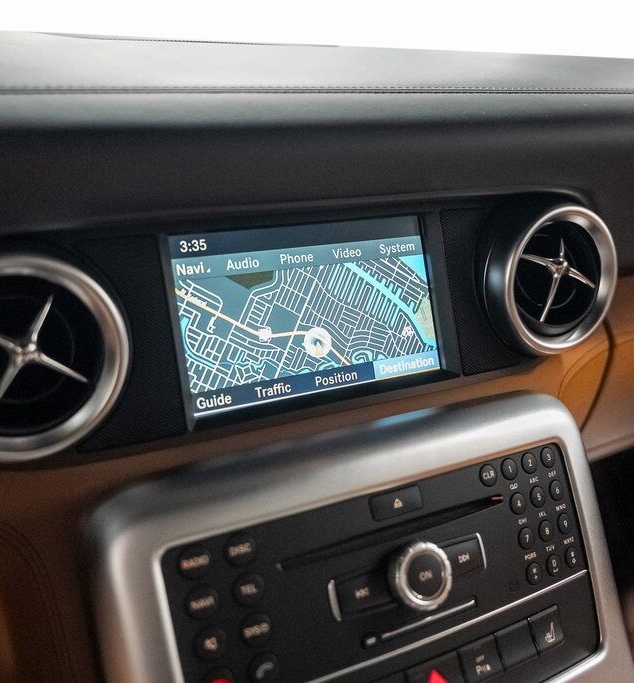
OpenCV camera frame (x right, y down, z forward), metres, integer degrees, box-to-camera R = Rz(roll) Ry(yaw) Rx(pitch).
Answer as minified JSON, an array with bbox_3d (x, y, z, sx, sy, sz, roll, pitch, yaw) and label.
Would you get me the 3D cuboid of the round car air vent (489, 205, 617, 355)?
[{"bbox_3d":[0.143,-0.040,0.463,0.091,0.091,0.035,-9,16,-26],"label":"round car air vent"}]

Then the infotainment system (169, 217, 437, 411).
[{"bbox_3d":[-0.003,-0.018,0.413,0.155,0.093,0.020,-9,1,-26],"label":"infotainment system"}]

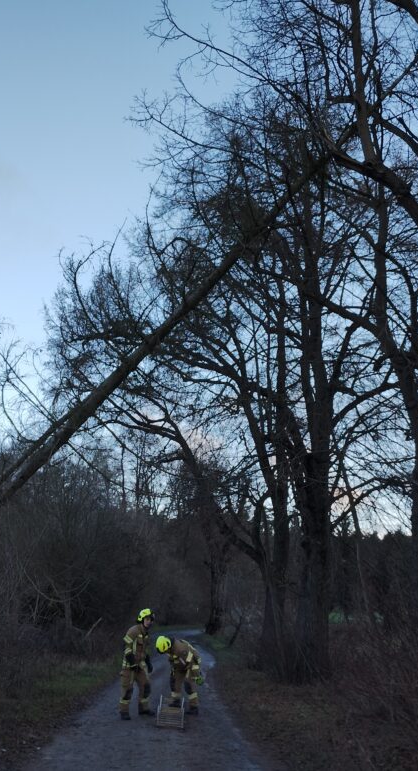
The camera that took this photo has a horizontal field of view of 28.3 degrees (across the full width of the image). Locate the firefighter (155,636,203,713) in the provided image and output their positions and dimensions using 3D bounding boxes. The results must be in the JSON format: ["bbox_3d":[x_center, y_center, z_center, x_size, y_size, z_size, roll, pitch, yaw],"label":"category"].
[{"bbox_3d":[-0.516,5.085,14.519,0.650,1.340,0.800,-12,-19,36],"label":"firefighter"}]

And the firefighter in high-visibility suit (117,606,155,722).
[{"bbox_3d":[-1.258,4.810,14.388,0.620,1.800,0.580,12,-19,-36],"label":"firefighter in high-visibility suit"}]

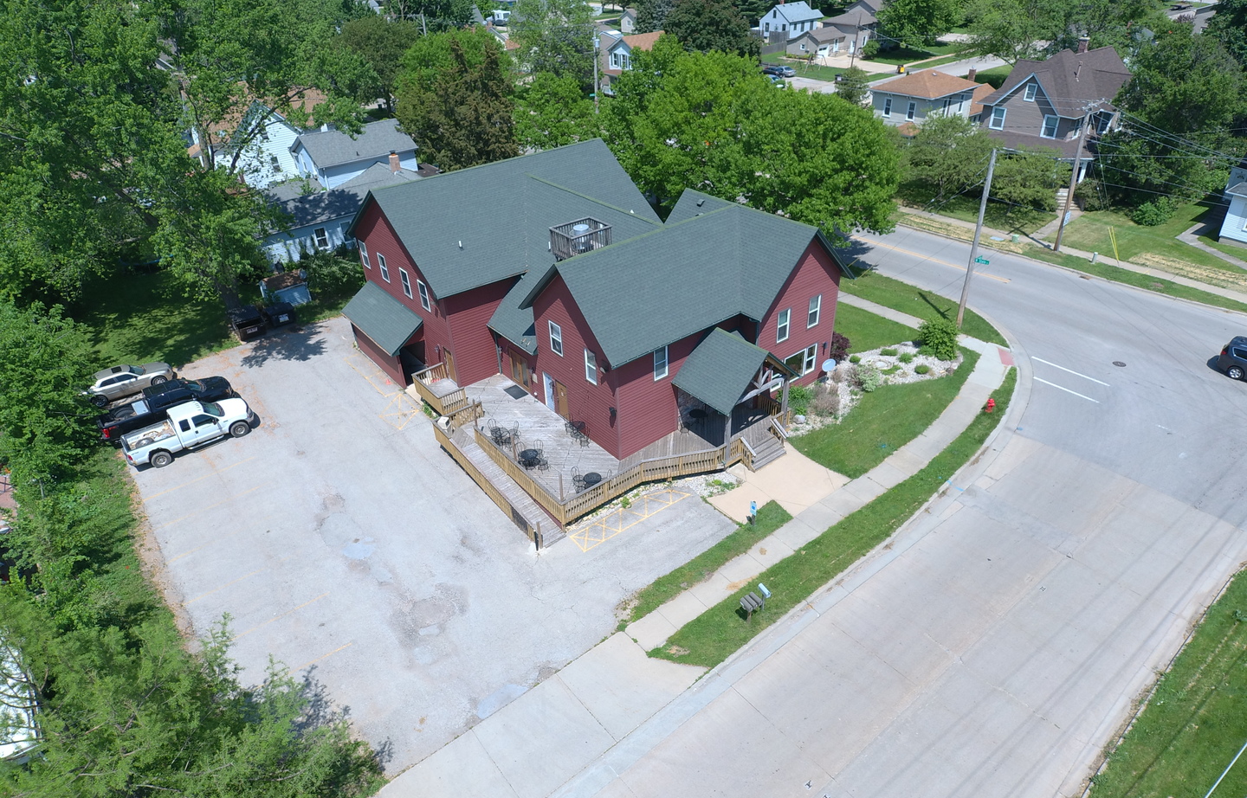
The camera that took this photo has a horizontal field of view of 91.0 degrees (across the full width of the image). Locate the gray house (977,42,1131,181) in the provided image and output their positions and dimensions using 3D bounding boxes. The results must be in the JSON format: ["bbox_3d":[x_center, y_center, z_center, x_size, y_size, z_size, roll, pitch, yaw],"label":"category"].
[{"bbox_3d":[43.788,-29.016,62.334,14.000,10.500,10.500,-25,41,-28],"label":"gray house"}]

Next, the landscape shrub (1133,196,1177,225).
[{"bbox_3d":[45.043,-15.883,52.000,3.100,2.100,3.100,-2,36,0],"label":"landscape shrub"}]

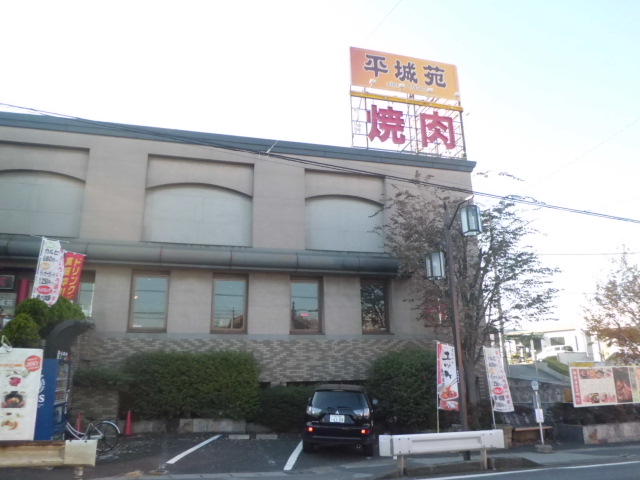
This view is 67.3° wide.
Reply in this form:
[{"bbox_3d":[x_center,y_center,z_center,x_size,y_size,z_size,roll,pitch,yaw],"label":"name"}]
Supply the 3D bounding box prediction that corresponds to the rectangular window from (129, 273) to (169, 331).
[{"bbox_3d":[-5.873,2.141,16.599,1.250,2.080,0.160,3,-16,-13],"label":"rectangular window"}]

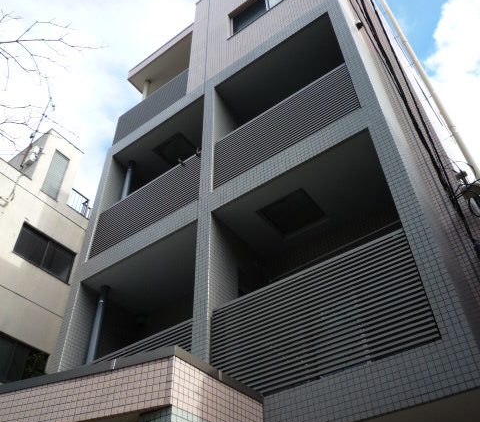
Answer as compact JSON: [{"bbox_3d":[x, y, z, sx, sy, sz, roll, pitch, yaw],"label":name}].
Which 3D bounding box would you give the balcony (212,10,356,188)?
[{"bbox_3d":[0.823,-1.276,6.794,2.122,2.494,1.200,-28,-49,25],"label":"balcony"}]

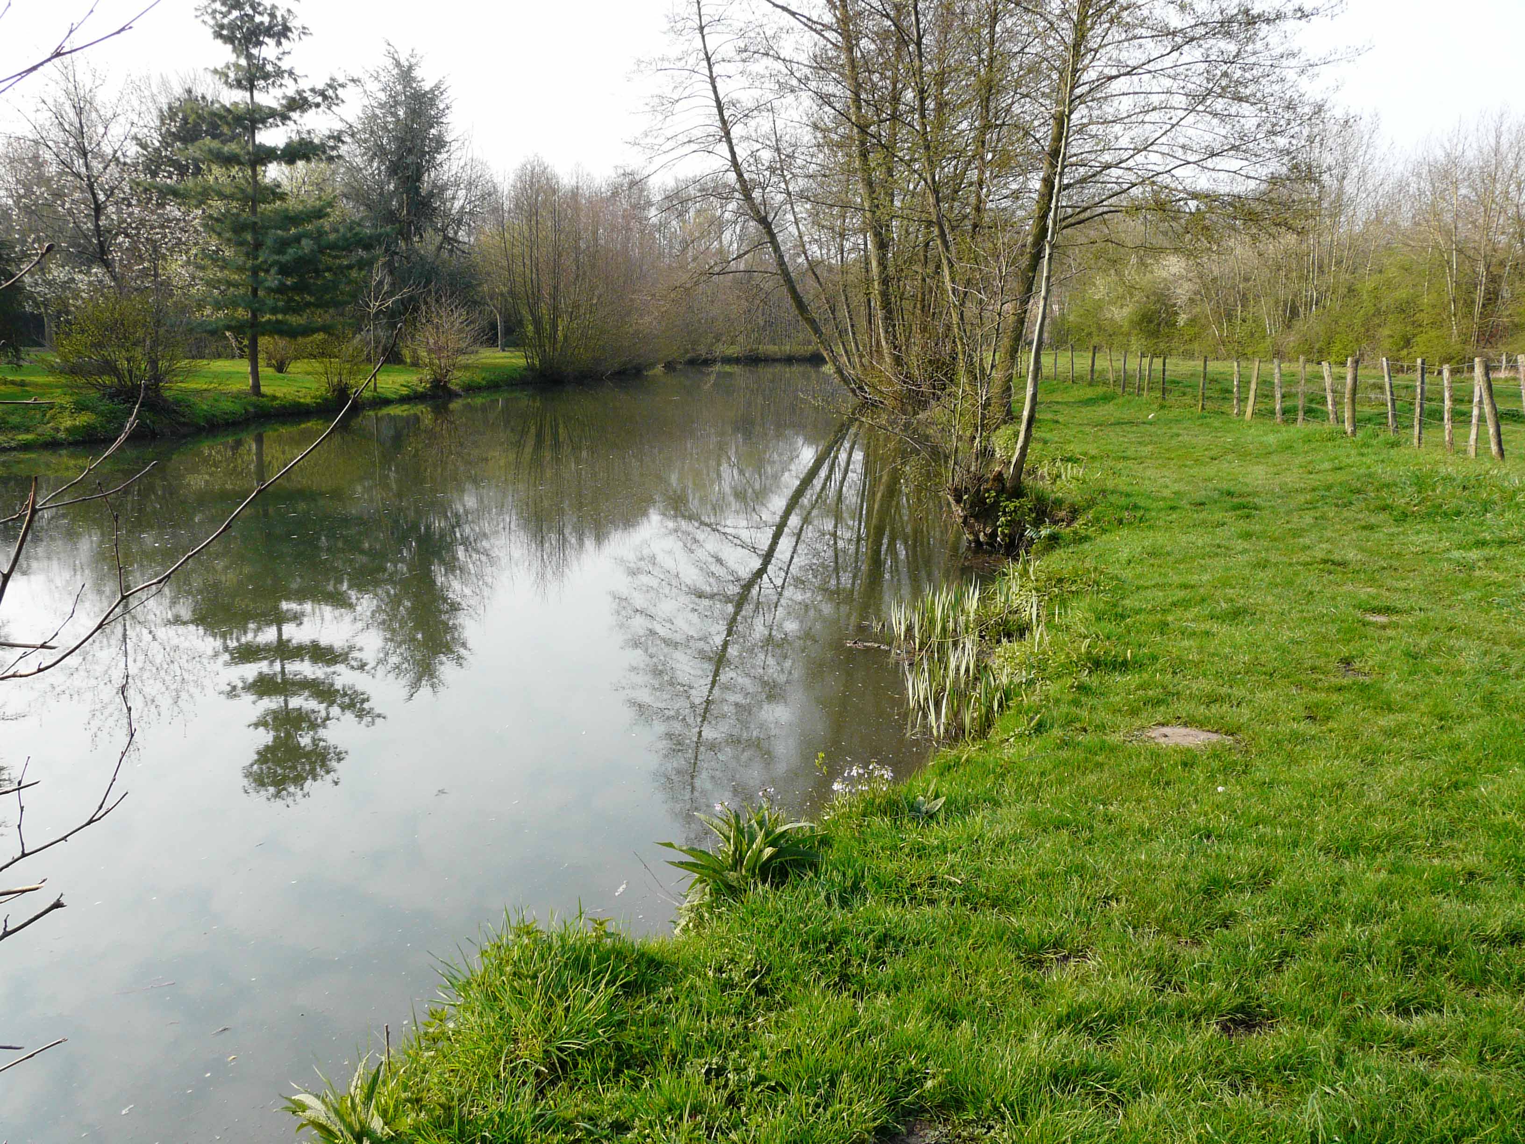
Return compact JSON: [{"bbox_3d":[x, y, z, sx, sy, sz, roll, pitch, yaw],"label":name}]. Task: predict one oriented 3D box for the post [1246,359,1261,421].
[{"bbox_3d":[9.506,-3.517,23.877,0.115,1.184,0.115,8,13,20],"label":"post"}]

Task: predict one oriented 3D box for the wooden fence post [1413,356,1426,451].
[{"bbox_3d":[9.222,-2.355,17.301,0.105,1.255,0.105,2,10,28],"label":"wooden fence post"}]

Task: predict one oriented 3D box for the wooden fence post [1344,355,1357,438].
[{"bbox_3d":[9.322,-2.751,19.500,0.155,1.242,0.155,2,10,25],"label":"wooden fence post"}]

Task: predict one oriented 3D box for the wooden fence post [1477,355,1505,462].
[{"bbox_3d":[9.184,-2.052,15.563,0.135,1.310,0.135,-10,4,31],"label":"wooden fence post"}]

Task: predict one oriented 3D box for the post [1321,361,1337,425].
[{"bbox_3d":[10.243,-3.204,22.239,0.115,1.154,0.115,-7,7,25],"label":"post"}]

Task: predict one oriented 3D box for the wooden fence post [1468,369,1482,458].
[{"bbox_3d":[9.128,-2.084,15.799,0.105,1.262,0.105,3,11,30],"label":"wooden fence post"}]

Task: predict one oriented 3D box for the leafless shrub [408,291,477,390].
[{"bbox_3d":[-10.939,-7.984,42.500,2.700,3.450,2.700,-2,11,-14],"label":"leafless shrub"}]

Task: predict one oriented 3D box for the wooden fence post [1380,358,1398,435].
[{"bbox_3d":[10.140,-2.834,19.941,0.105,1.250,0.105,-7,6,28],"label":"wooden fence post"}]

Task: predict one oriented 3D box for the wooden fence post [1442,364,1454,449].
[{"bbox_3d":[9.469,-2.250,17.024,0.105,1.196,0.105,-2,8,29],"label":"wooden fence post"}]

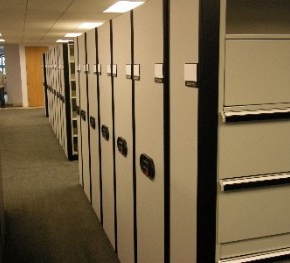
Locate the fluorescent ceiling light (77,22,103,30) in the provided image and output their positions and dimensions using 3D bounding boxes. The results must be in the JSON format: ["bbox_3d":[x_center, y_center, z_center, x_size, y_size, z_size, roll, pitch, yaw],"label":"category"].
[{"bbox_3d":[-1.147,-2.430,8.566,0.610,0.080,1.220,-4,11,-18],"label":"fluorescent ceiling light"}]

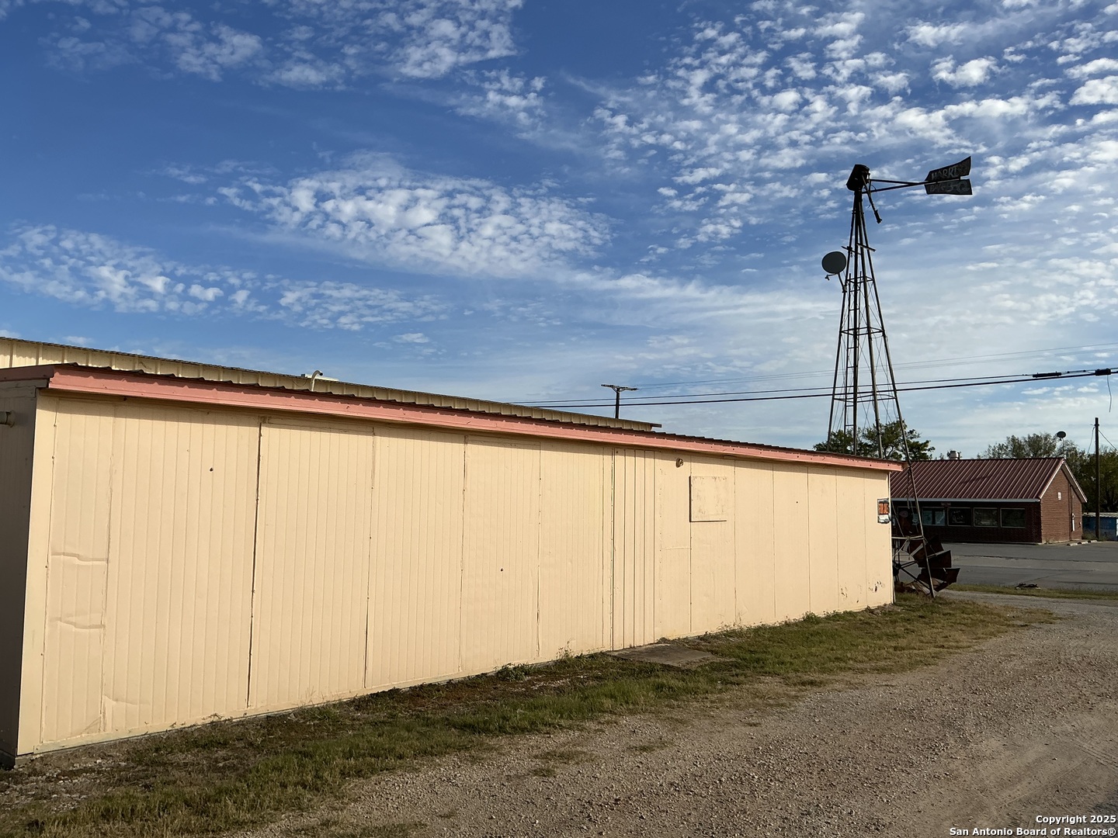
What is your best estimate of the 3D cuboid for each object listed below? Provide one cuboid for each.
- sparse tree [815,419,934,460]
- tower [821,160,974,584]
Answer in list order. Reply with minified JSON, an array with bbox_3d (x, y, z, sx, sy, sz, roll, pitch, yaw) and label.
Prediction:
[{"bbox_3d":[23.680,4.348,67.917,9.100,8.600,9.000,-1,-6,19],"label":"sparse tree"},{"bbox_3d":[7.531,-0.991,20.754,3.650,10.000,2.750,-1,-6,17],"label":"tower"}]

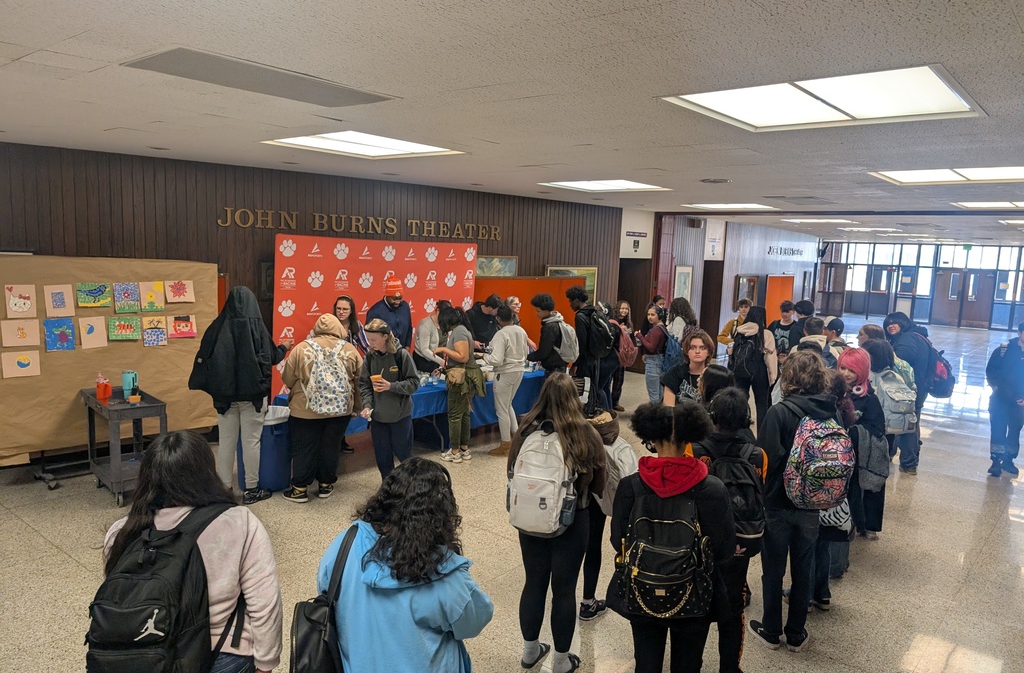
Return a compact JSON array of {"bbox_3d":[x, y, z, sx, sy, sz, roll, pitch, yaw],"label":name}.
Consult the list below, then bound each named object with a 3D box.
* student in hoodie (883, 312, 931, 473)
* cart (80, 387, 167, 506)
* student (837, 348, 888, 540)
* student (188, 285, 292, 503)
[{"bbox_3d":[4.437,0.632,7.786,0.500,1.720,0.480,-5,10,-45],"label":"student in hoodie"},{"bbox_3d":[-3.453,0.967,6.349,0.450,0.860,0.910,-5,10,-42],"label":"cart"},{"bbox_3d":[2.884,0.883,5.850,0.380,1.600,0.470,-1,8,-25],"label":"student"},{"bbox_3d":[-2.311,0.483,6.223,0.680,1.850,0.520,4,7,15],"label":"student"}]

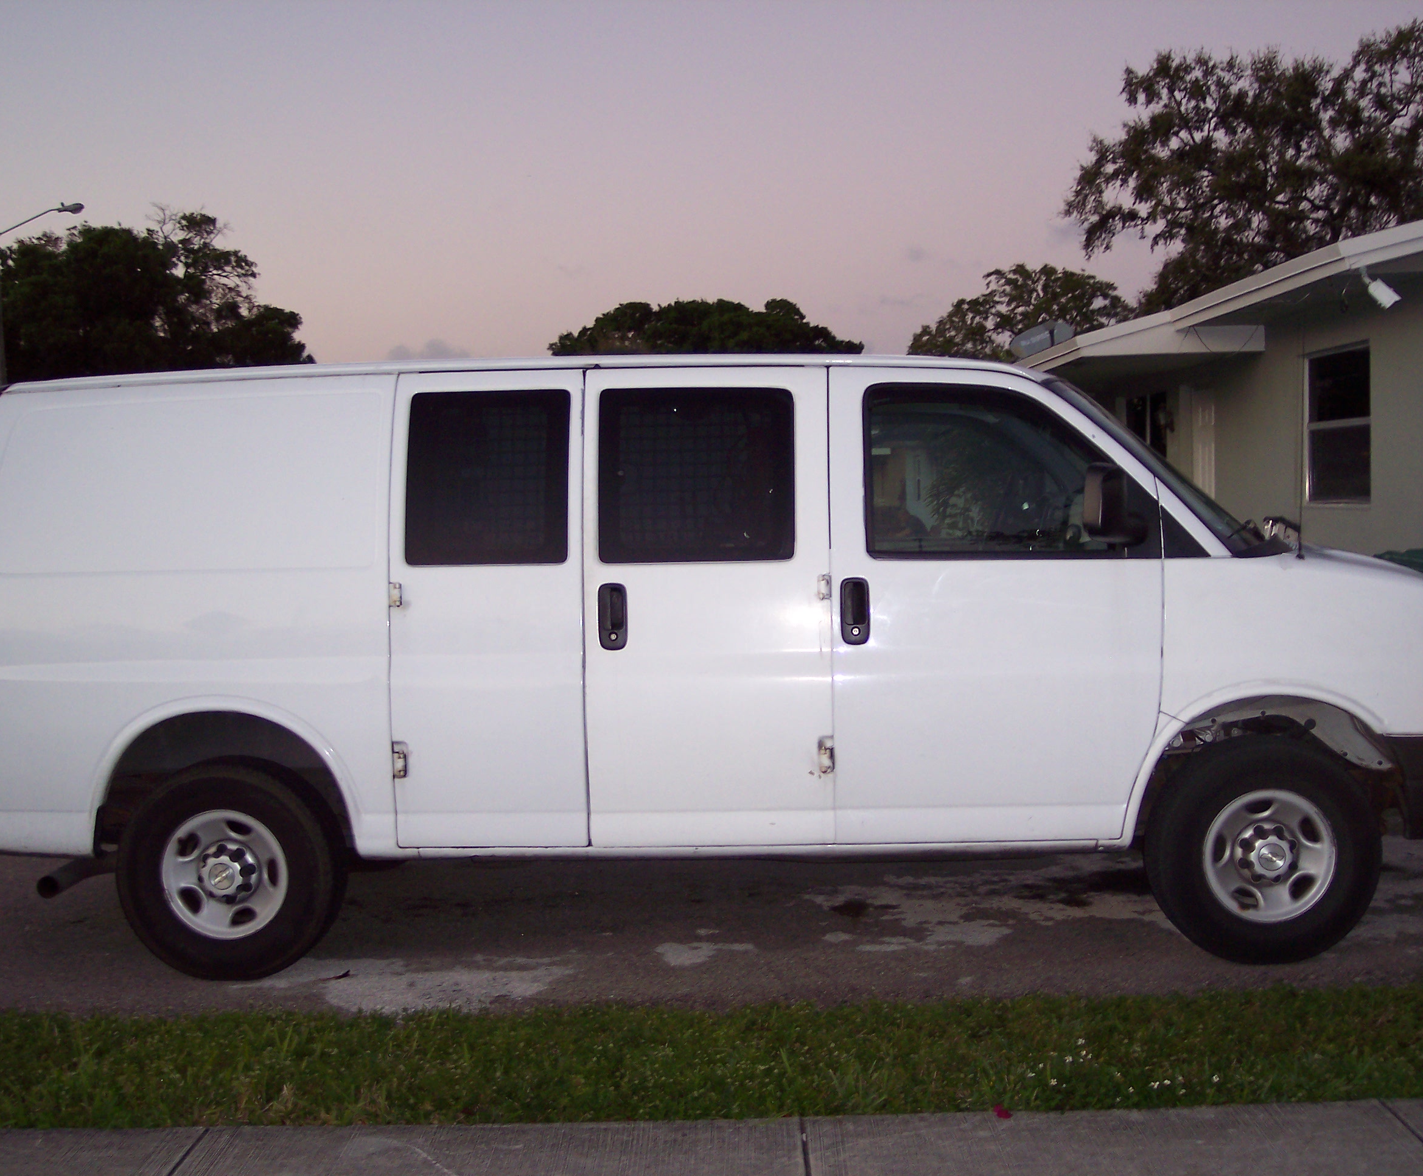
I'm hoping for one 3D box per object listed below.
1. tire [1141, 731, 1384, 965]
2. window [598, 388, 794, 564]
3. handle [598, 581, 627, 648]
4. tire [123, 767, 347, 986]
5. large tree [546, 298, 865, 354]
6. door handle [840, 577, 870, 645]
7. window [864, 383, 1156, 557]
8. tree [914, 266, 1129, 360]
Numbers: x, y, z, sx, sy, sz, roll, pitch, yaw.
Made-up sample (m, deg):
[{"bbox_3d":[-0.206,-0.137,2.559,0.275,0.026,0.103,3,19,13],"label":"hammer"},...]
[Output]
[{"bbox_3d":[1.811,0.853,5.679,0.733,0.727,0.230,-1,3,3],"label":"tire"},{"bbox_3d":[-0.050,-0.369,5.663,0.647,0.587,0.050,-1,-8,3],"label":"window"},{"bbox_3d":[-0.320,0.095,5.612,0.096,0.214,0.050,-1,-1,3],"label":"handle"},{"bbox_3d":[-1.614,0.939,5.838,0.733,0.727,0.230,-1,3,3],"label":"tire"},{"bbox_3d":[-0.040,-5.222,55.199,11.500,8.121,11.000,-1,3,0],"label":"large tree"},{"bbox_3d":[0.466,0.076,5.576,0.097,0.216,0.050,-1,-1,3],"label":"door handle"},{"bbox_3d":[0.980,-0.380,5.615,0.954,0.577,0.060,-1,-8,3],"label":"window"},{"bbox_3d":[7.878,-4.319,42.177,6.800,7.214,6.500,-1,3,0],"label":"tree"}]

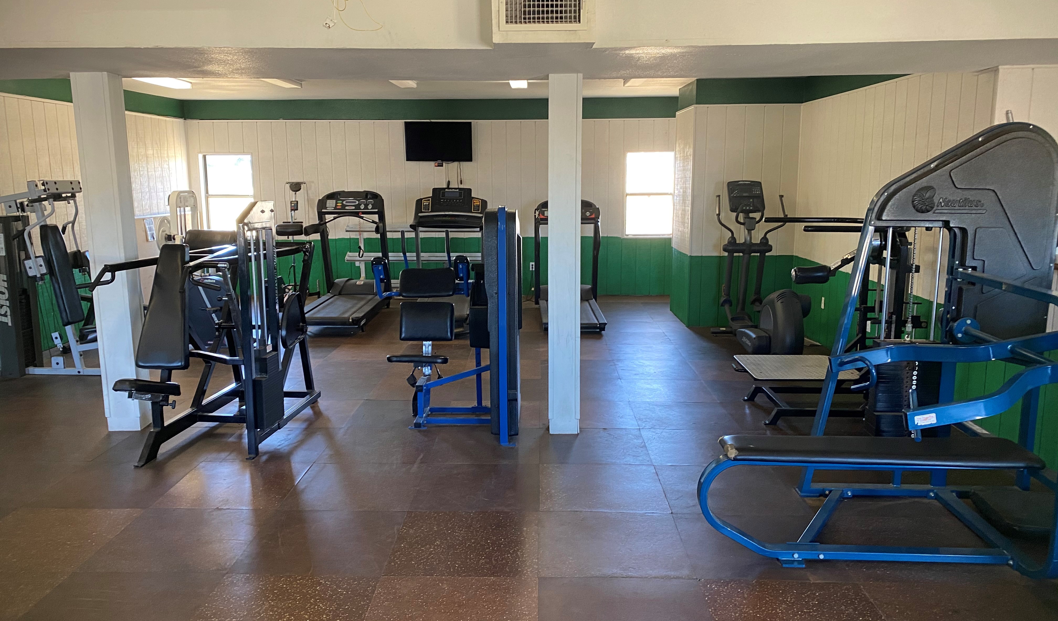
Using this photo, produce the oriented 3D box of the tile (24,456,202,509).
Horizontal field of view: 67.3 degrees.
[{"bbox_3d":[-2.235,0.940,4.322,0.655,0.012,0.655,0,10,1],"label":"tile"}]

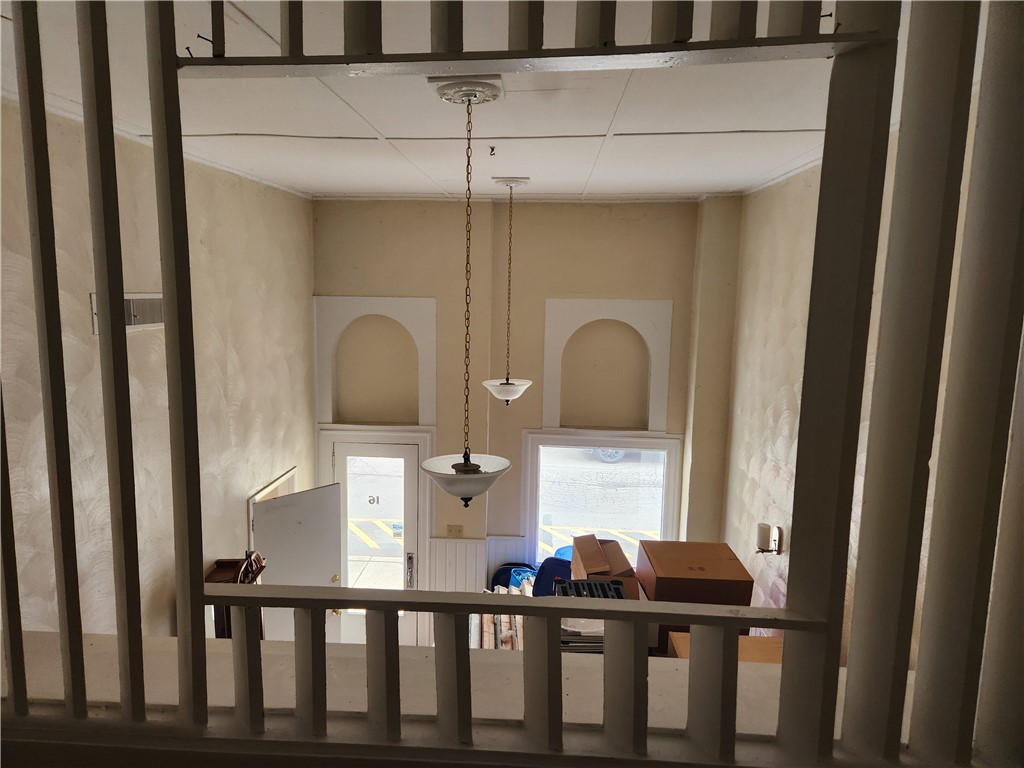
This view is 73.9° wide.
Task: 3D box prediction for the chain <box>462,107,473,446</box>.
[{"bbox_3d":[-0.199,-0.452,3.069,0.025,1.587,0.025,2,8,4],"label":"chain"}]

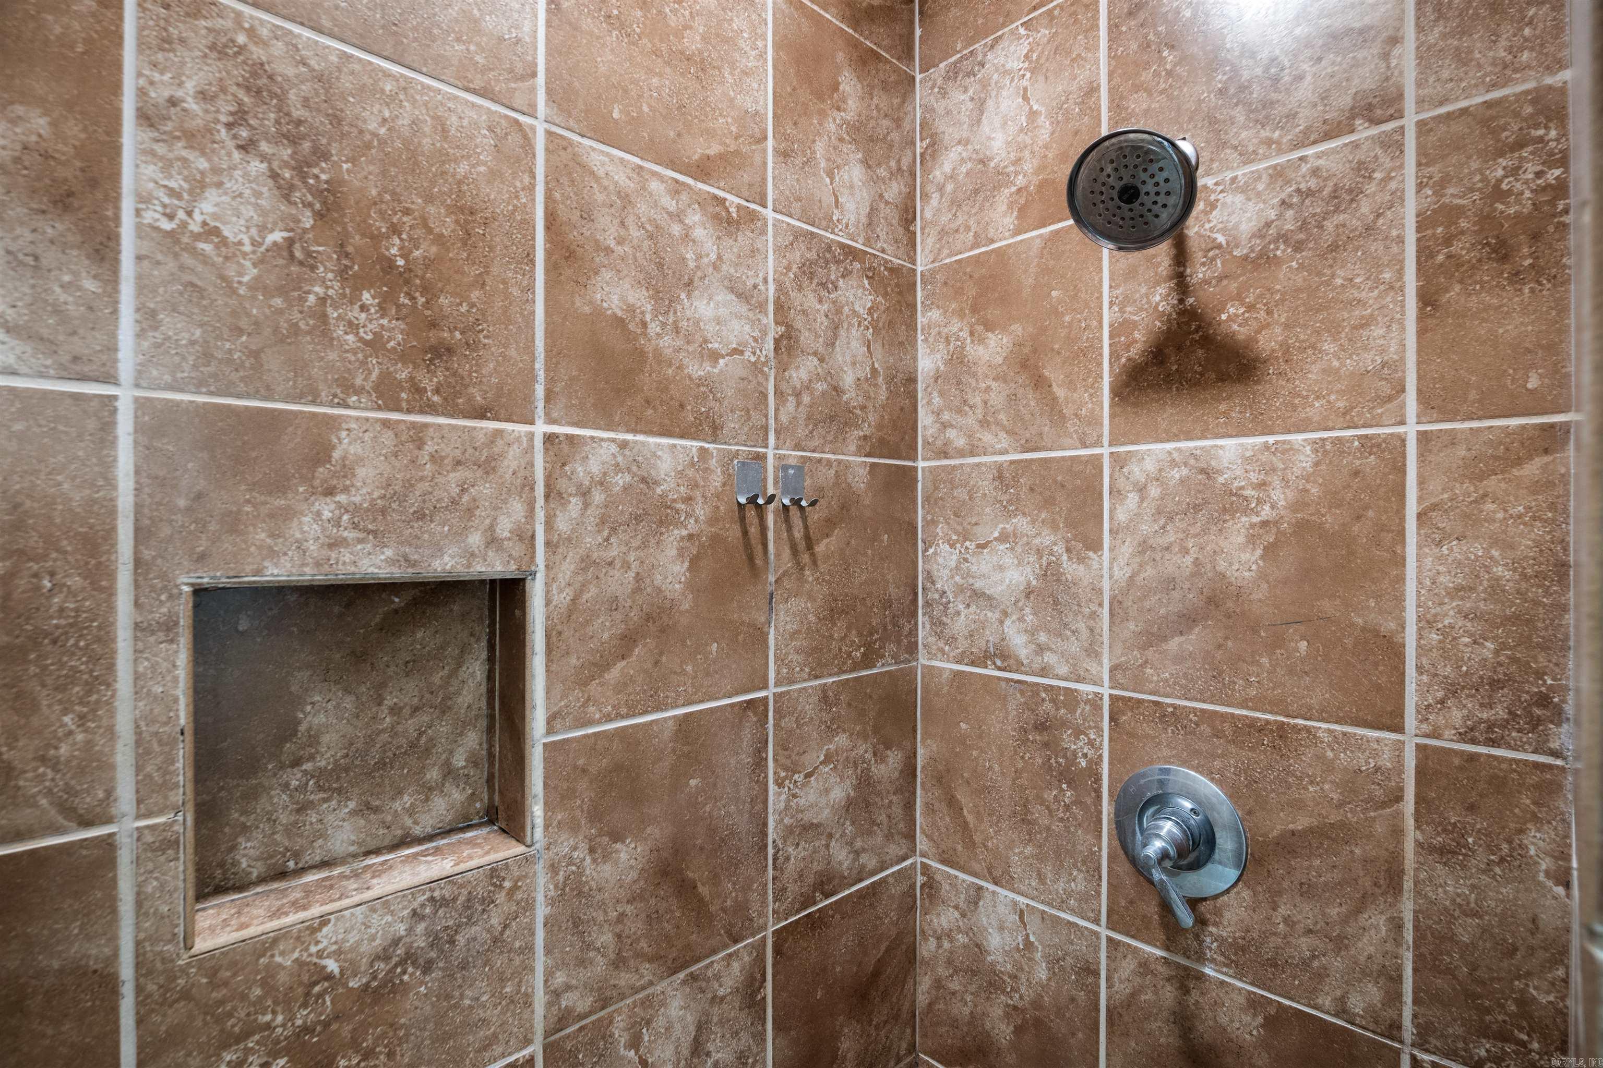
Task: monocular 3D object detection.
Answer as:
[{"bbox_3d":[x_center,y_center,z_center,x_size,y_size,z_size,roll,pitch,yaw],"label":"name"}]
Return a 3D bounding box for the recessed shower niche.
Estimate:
[{"bbox_3d":[-0.426,0.188,0.703,0.282,0.300,0.112,0,0,-43],"label":"recessed shower niche"}]

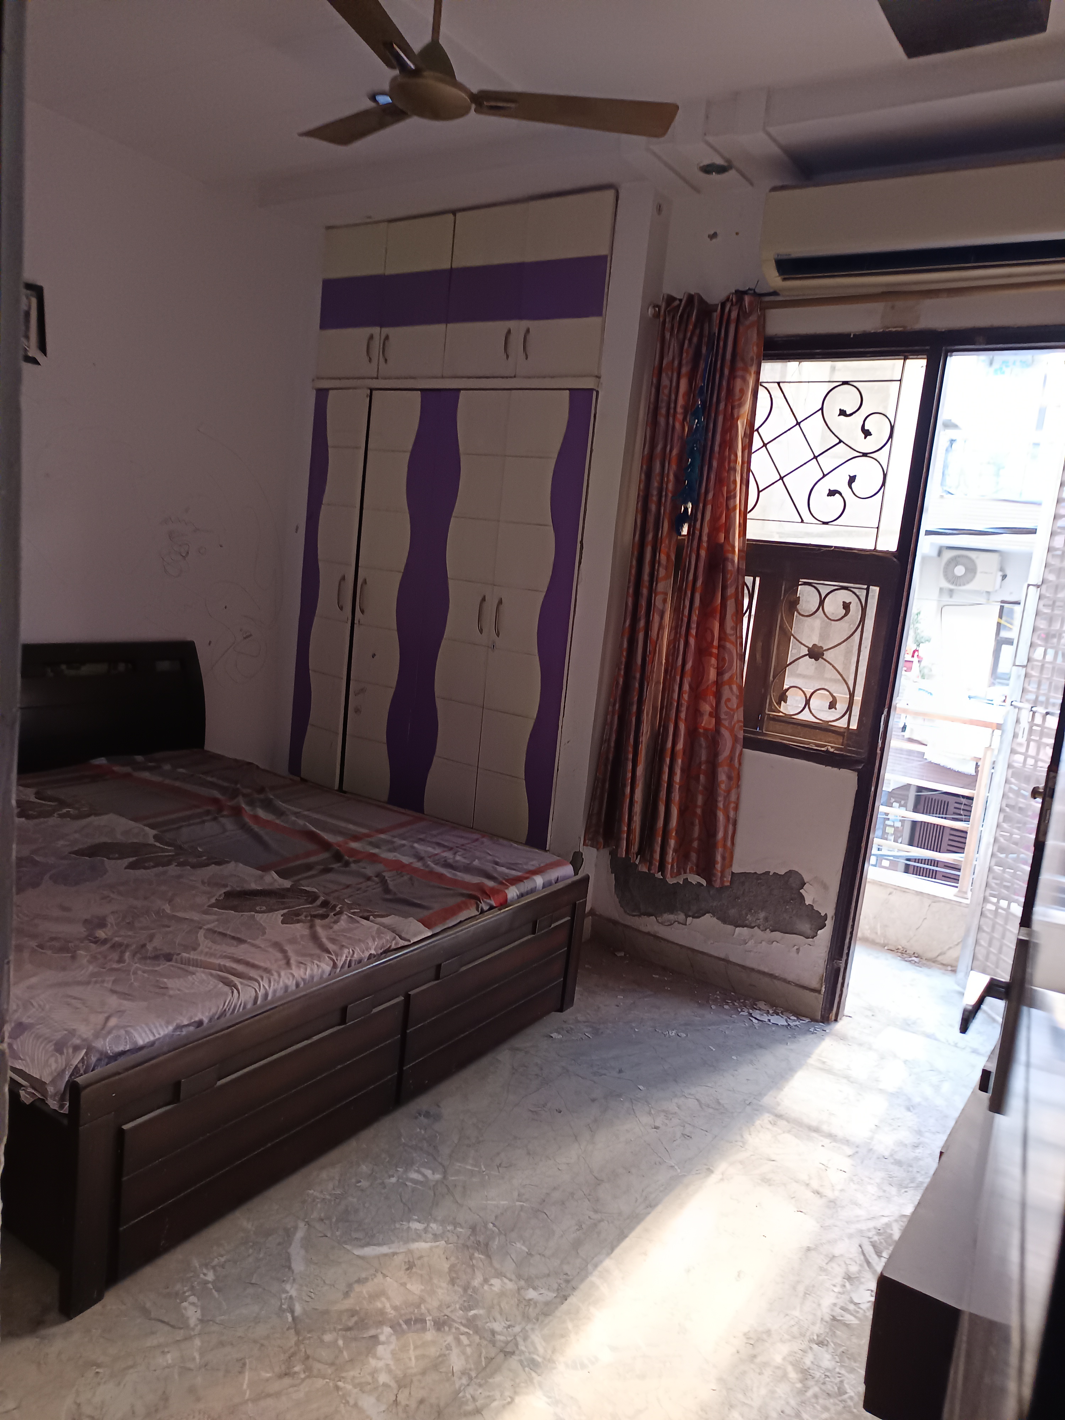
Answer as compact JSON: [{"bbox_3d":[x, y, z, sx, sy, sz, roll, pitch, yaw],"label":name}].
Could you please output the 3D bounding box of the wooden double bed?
[{"bbox_3d":[-1.160,0.435,3.139,2.027,1.008,1.860,12,11,33],"label":"wooden double bed"}]

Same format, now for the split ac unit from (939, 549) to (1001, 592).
[{"bbox_3d":[6.573,-2.082,14.796,0.790,0.550,0.300,12,11,33],"label":"split ac unit"}]

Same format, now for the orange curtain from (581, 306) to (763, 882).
[{"bbox_3d":[0.577,-0.426,3.581,0.589,2.075,0.147,12,11,33],"label":"orange curtain"}]

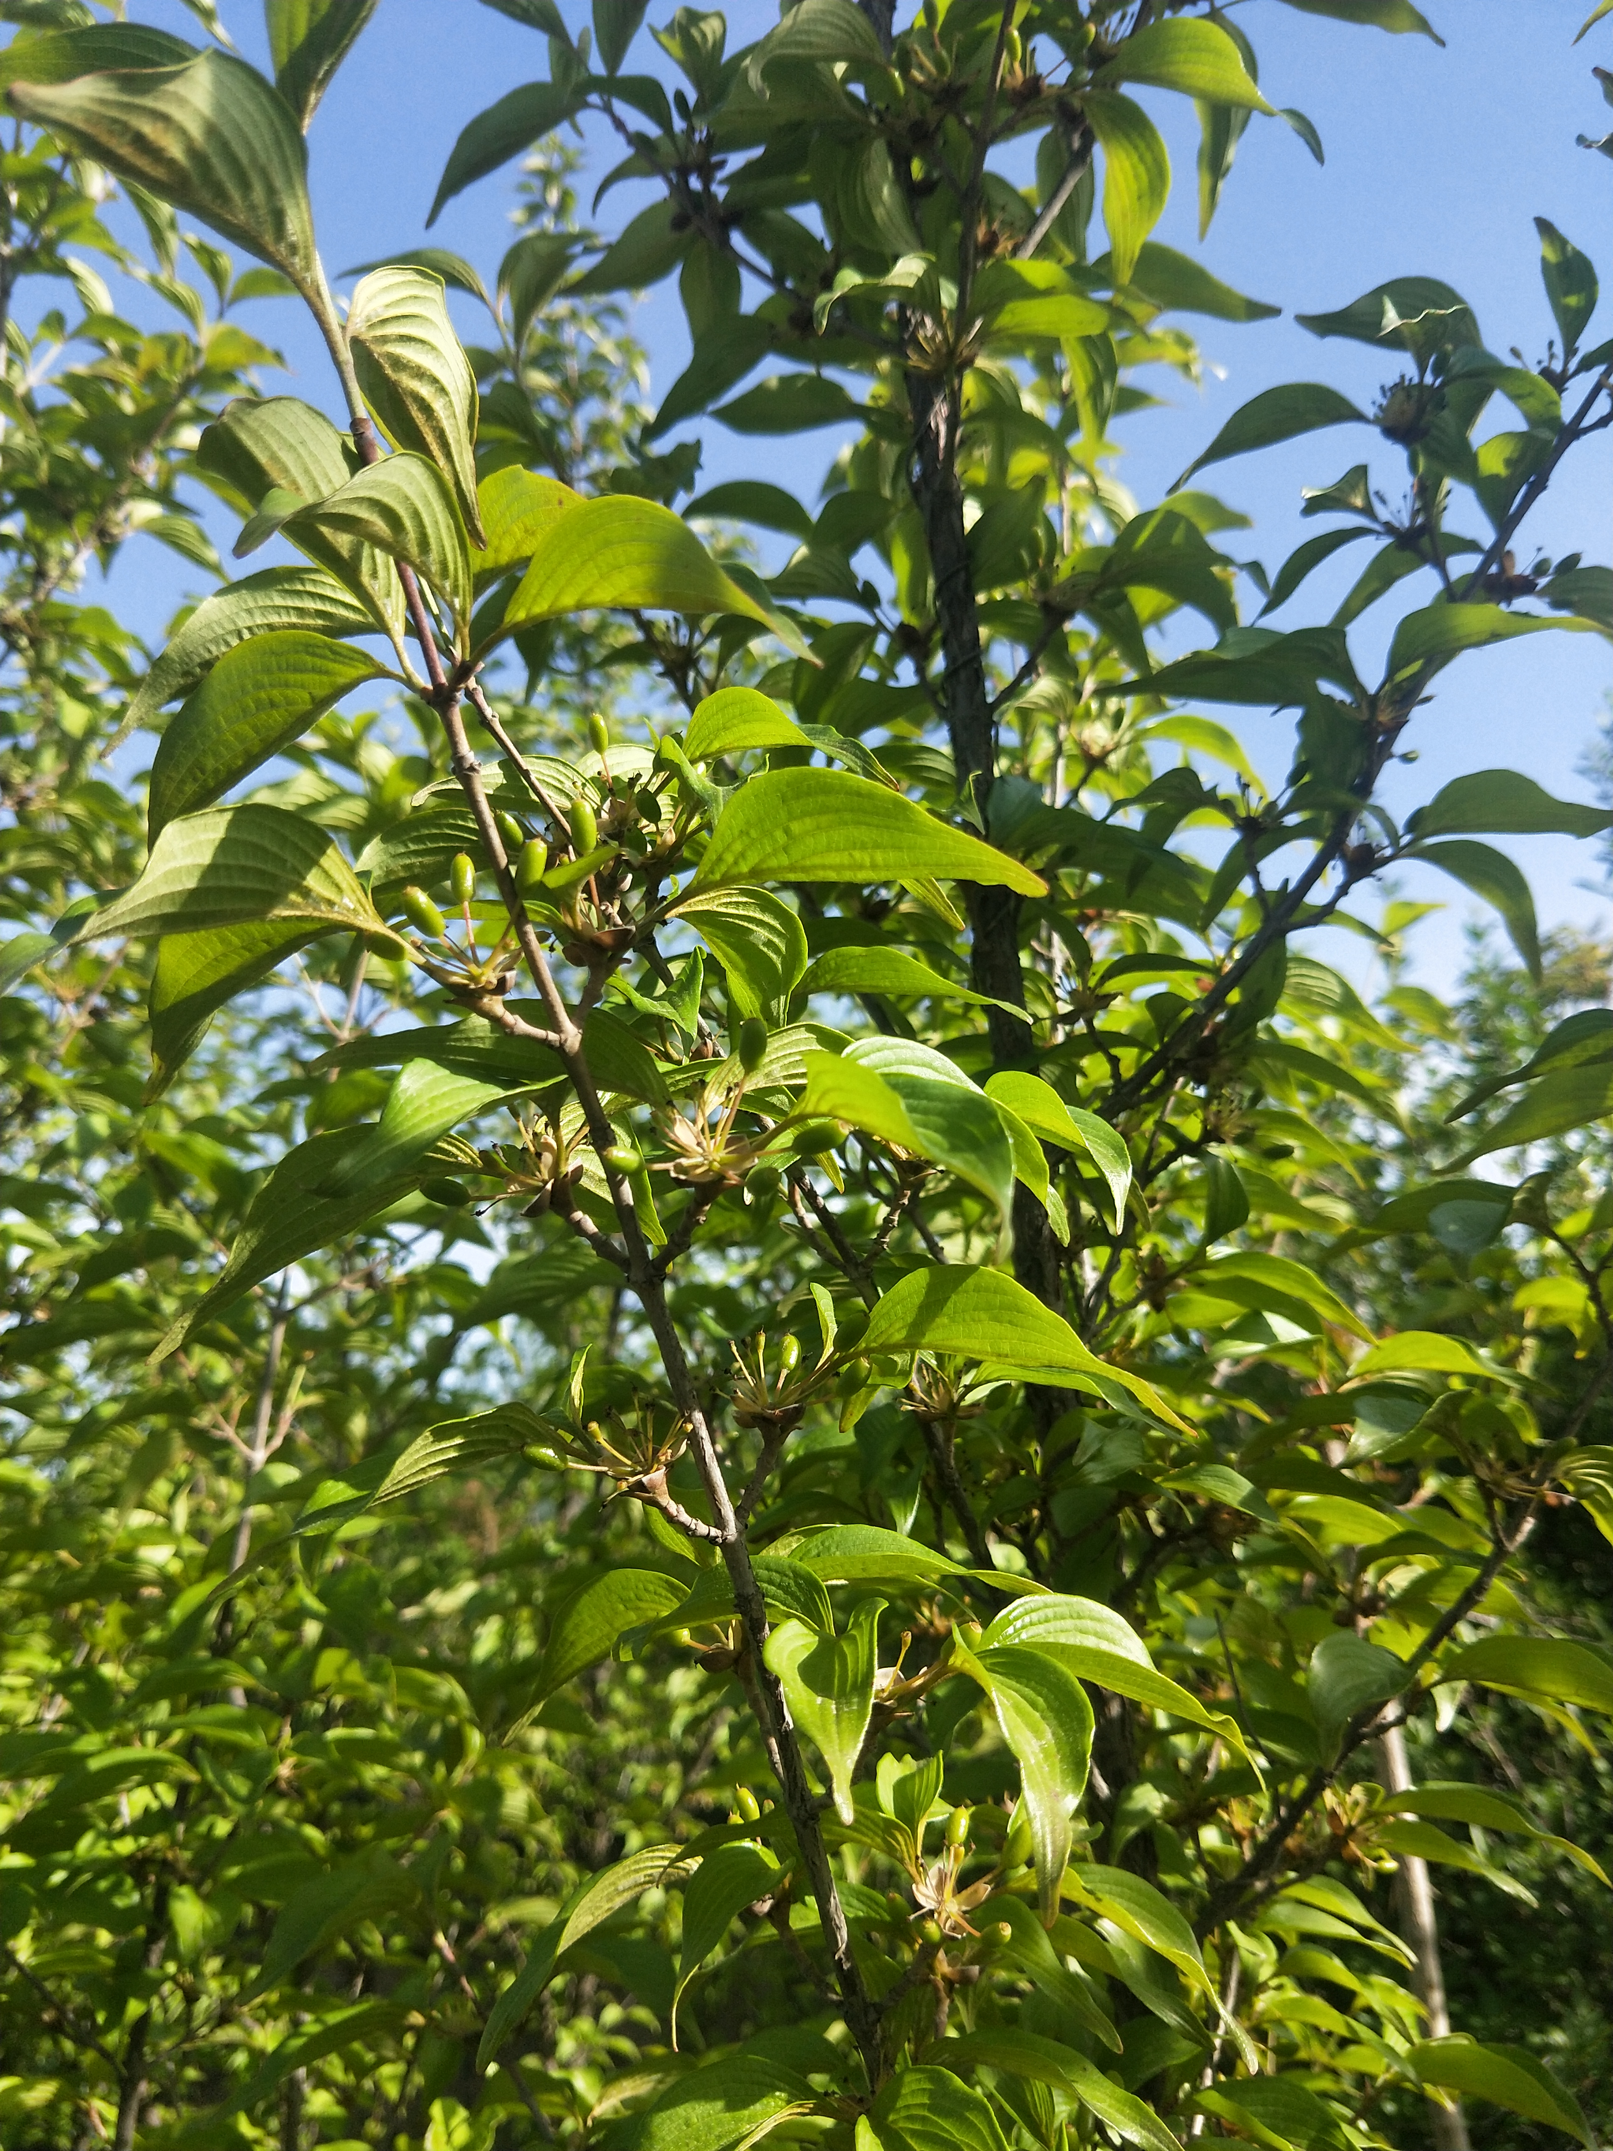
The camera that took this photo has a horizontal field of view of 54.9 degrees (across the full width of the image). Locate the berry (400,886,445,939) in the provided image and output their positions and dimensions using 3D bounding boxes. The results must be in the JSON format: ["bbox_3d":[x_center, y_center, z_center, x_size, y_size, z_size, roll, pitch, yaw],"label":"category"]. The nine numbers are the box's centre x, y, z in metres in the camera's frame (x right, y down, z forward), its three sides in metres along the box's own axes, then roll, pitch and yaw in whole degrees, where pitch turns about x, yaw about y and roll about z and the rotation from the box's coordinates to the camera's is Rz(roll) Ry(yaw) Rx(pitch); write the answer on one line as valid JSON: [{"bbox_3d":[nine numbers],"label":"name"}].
[{"bbox_3d":[-0.096,-0.041,0.390,0.007,0.015,0.007,-37,7,0],"label":"berry"}]

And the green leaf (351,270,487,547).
[{"bbox_3d":[-0.094,-0.161,0.375,0.024,0.064,0.030,-21,-13,-18],"label":"green leaf"}]

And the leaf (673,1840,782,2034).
[{"bbox_3d":[-0.026,0.271,0.490,0.030,0.065,0.016,22,-11,39],"label":"leaf"}]

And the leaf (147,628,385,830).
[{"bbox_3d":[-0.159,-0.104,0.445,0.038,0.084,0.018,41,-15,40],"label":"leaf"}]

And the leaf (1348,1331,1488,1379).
[{"bbox_3d":[0.251,0.115,0.630,0.063,0.016,0.028,12,11,-6],"label":"leaf"}]

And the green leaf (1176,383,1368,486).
[{"bbox_3d":[0.206,-0.290,0.700,0.088,0.020,0.037,-20,-32,17],"label":"green leaf"}]

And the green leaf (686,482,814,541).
[{"bbox_3d":[-0.025,-0.243,0.670,0.054,0.018,0.027,6,-13,-12],"label":"green leaf"}]

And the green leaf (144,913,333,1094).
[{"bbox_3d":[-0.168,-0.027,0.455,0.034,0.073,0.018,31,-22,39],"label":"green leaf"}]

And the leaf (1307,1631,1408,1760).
[{"bbox_3d":[0.267,0.298,0.750,0.043,0.063,0.020,26,-11,34],"label":"leaf"}]

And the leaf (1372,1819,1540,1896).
[{"bbox_3d":[0.267,0.323,0.640,0.068,0.018,0.032,21,18,9],"label":"leaf"}]

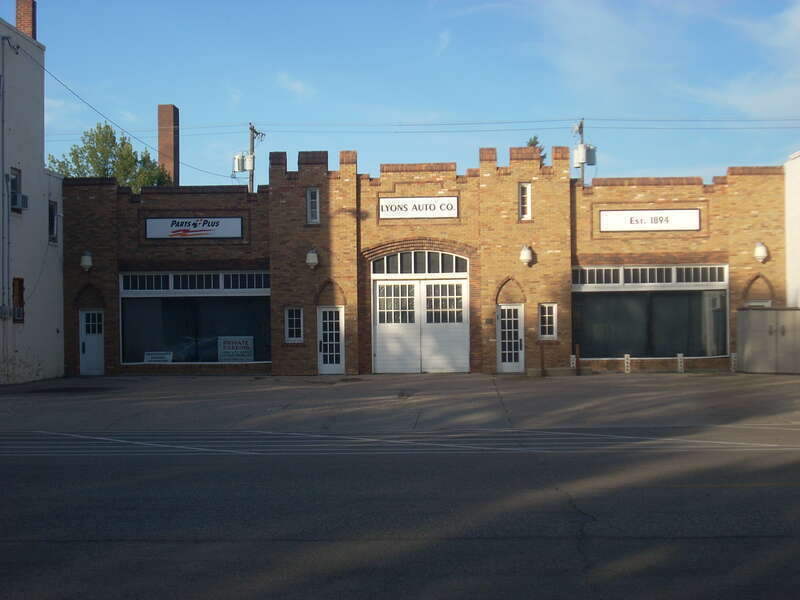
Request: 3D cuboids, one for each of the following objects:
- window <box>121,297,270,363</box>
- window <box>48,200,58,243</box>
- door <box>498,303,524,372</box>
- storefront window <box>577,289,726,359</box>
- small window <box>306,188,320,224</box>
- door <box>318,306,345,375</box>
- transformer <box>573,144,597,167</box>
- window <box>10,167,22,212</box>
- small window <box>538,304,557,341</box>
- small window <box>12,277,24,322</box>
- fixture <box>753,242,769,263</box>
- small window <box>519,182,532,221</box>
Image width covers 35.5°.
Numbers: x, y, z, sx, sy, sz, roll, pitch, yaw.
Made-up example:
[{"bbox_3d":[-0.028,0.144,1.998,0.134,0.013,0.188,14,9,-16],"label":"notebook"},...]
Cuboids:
[{"bbox_3d":[-6.589,0.966,40.242,4.897,2.144,0.120,-1,-1,3],"label":"window"},{"bbox_3d":[-10.970,-2.486,39.522,0.120,1.314,0.913,-1,-1,3],"label":"window"},{"bbox_3d":[3.501,1.221,39.463,0.878,2.157,0.120,-1,-1,3],"label":"door"},{"bbox_3d":[7.913,0.768,39.462,4.871,2.118,0.120,-1,-1,3],"label":"storefront window"},{"bbox_3d":[-2.753,-2.981,39.791,0.439,1.149,0.120,-1,-1,3],"label":"small window"},{"bbox_3d":[-2.190,1.285,39.780,0.864,2.167,0.100,-1,-1,3],"label":"door"},{"bbox_3d":[9.042,-7.038,61.000,1.149,1.075,0.950,-1,-1,3],"label":"transformer"},{"bbox_3d":[-11.300,-3.193,36.537,0.150,1.298,0.837,-1,-1,3],"label":"window"},{"bbox_3d":[4.670,0.694,39.390,0.580,1.166,0.120,-1,-1,3],"label":"small window"},{"bbox_3d":[-11.256,0.035,36.652,0.150,1.330,0.891,-1,-1,3],"label":"small window"},{"bbox_3d":[11.278,-1.475,38.962,0.446,0.640,0.420,-1,-1,3],"label":"fixture"},{"bbox_3d":[3.959,-3.100,39.462,0.412,1.160,0.120,-1,-1,3],"label":"small window"}]

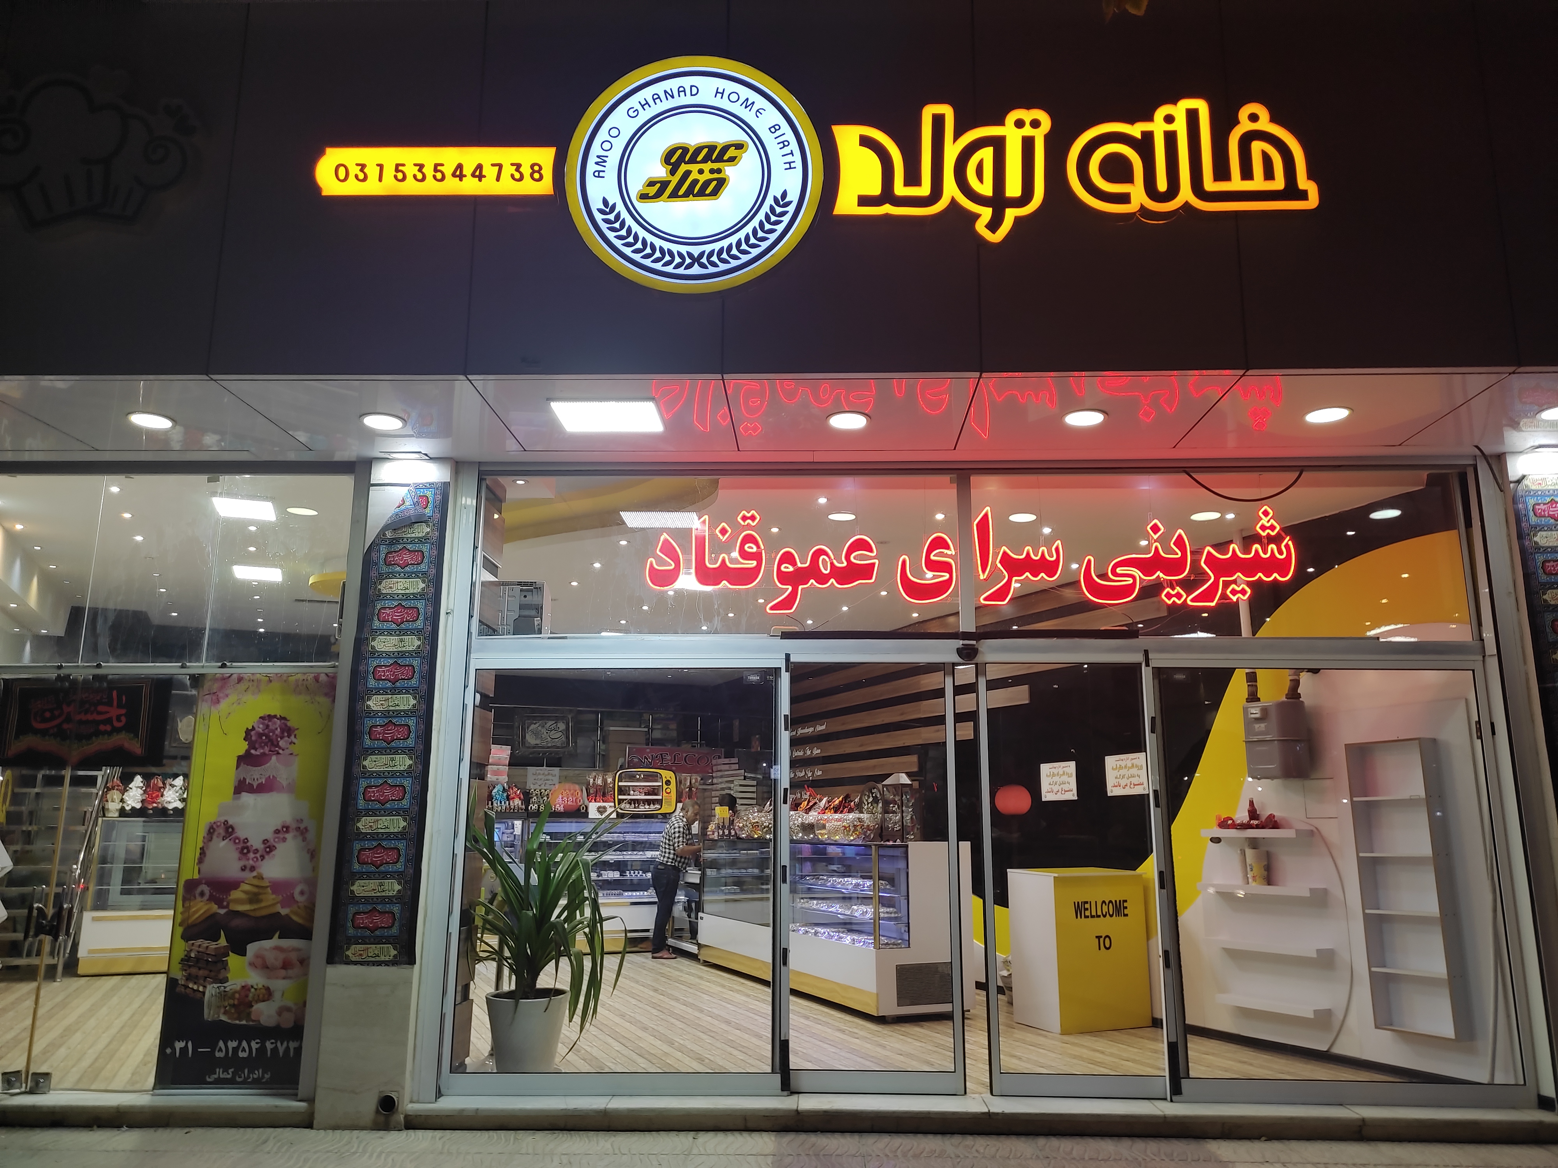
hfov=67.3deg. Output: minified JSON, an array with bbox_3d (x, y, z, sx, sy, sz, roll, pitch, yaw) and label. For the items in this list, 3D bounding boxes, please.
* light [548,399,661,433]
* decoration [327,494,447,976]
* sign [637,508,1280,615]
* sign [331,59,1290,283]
[{"bbox_3d":[-0.911,-0.890,6.251,0.556,0.036,0.535,0,-12,2],"label":"light"},{"bbox_3d":[-2.212,0.736,6.615,0.498,2.721,0.020,0,-12,2],"label":"decoration"},{"bbox_3d":[1.133,-0.146,6.998,3.869,0.651,0.041,0,-12,2],"label":"sign"},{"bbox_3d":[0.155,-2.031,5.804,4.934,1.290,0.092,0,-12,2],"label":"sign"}]

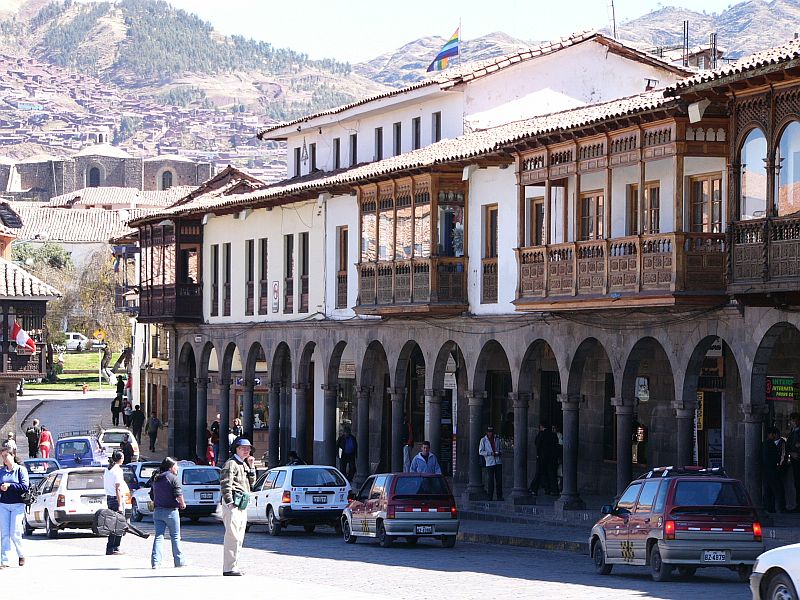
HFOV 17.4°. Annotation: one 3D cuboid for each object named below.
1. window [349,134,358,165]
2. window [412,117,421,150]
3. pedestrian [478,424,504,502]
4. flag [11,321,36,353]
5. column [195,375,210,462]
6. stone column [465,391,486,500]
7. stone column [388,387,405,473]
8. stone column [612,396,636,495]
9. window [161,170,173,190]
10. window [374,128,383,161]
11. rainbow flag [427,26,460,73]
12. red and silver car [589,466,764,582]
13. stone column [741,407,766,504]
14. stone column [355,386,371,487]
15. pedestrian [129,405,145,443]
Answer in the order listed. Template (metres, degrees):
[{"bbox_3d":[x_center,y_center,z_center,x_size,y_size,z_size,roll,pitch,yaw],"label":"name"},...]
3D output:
[{"bbox_3d":[-1.292,-4.289,76.458,0.150,1.100,0.710,1,-1,-18],"label":"window"},{"bbox_3d":[0.450,-4.300,67.900,0.120,0.920,0.640,0,-1,-18],"label":"window"},{"bbox_3d":[2.067,3.703,59.000,0.540,1.680,0.380,1,-1,-20],"label":"pedestrian"},{"bbox_3d":[-13.264,1.286,92.000,0.950,1.150,0.300,1,-1,-12],"label":"flag"},{"bbox_3d":[-6.328,4.007,83.800,0.450,3.050,0.480,0,-1,0],"label":"column"},{"bbox_3d":[1.741,3.320,59.432,0.450,2.492,0.480,0,-1,0],"label":"stone column"},{"bbox_3d":[-0.059,3.567,67.072,0.480,2.610,0.480,0,-1,0],"label":"stone column"},{"bbox_3d":[4.421,3.091,51.309,0.450,2.306,0.480,0,-1,0],"label":"stone column"},{"bbox_3d":[-26.770,-13.560,300.000,1.250,2.600,0.300,0,-1,-13],"label":"window"},{"bbox_3d":[-0.533,-4.331,74.165,0.150,1.100,0.710,1,-1,-18],"label":"window"},{"bbox_3d":[1.366,-7.866,82.000,1.068,1.444,0.350,0,-1,-9],"label":"rainbow flag"},{"bbox_3d":[3.730,3.070,36.000,1.420,1.480,3.360,0,-3,-12],"label":"red and silver car"},{"bbox_3d":[6.110,2.830,45.100,0.430,2.100,0.500,0,-1,-18],"label":"stone column"},{"bbox_3d":[-0.990,3.655,69.858,0.480,2.660,0.480,0,-1,0],"label":"stone column"},{"bbox_3d":[-11.099,5.253,110.000,0.550,1.680,0.400,0,-1,-6],"label":"pedestrian"}]

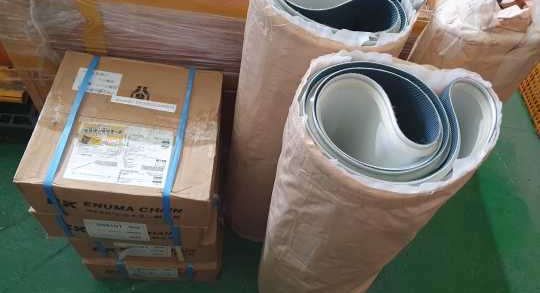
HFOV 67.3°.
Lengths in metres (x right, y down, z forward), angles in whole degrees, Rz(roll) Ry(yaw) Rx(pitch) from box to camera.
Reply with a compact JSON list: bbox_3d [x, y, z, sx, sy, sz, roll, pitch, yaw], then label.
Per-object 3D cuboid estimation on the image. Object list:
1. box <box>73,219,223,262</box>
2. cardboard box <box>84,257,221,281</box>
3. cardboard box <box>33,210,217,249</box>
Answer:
[{"bbox_3d":[-0.355,0.145,1.302,0.409,0.170,0.392,5,56,-10],"label":"box"},{"bbox_3d":[-0.376,0.256,1.429,0.406,0.167,0.392,5,56,-10],"label":"cardboard box"},{"bbox_3d":[-0.365,0.061,1.165,0.424,0.142,0.392,5,56,-10],"label":"cardboard box"}]

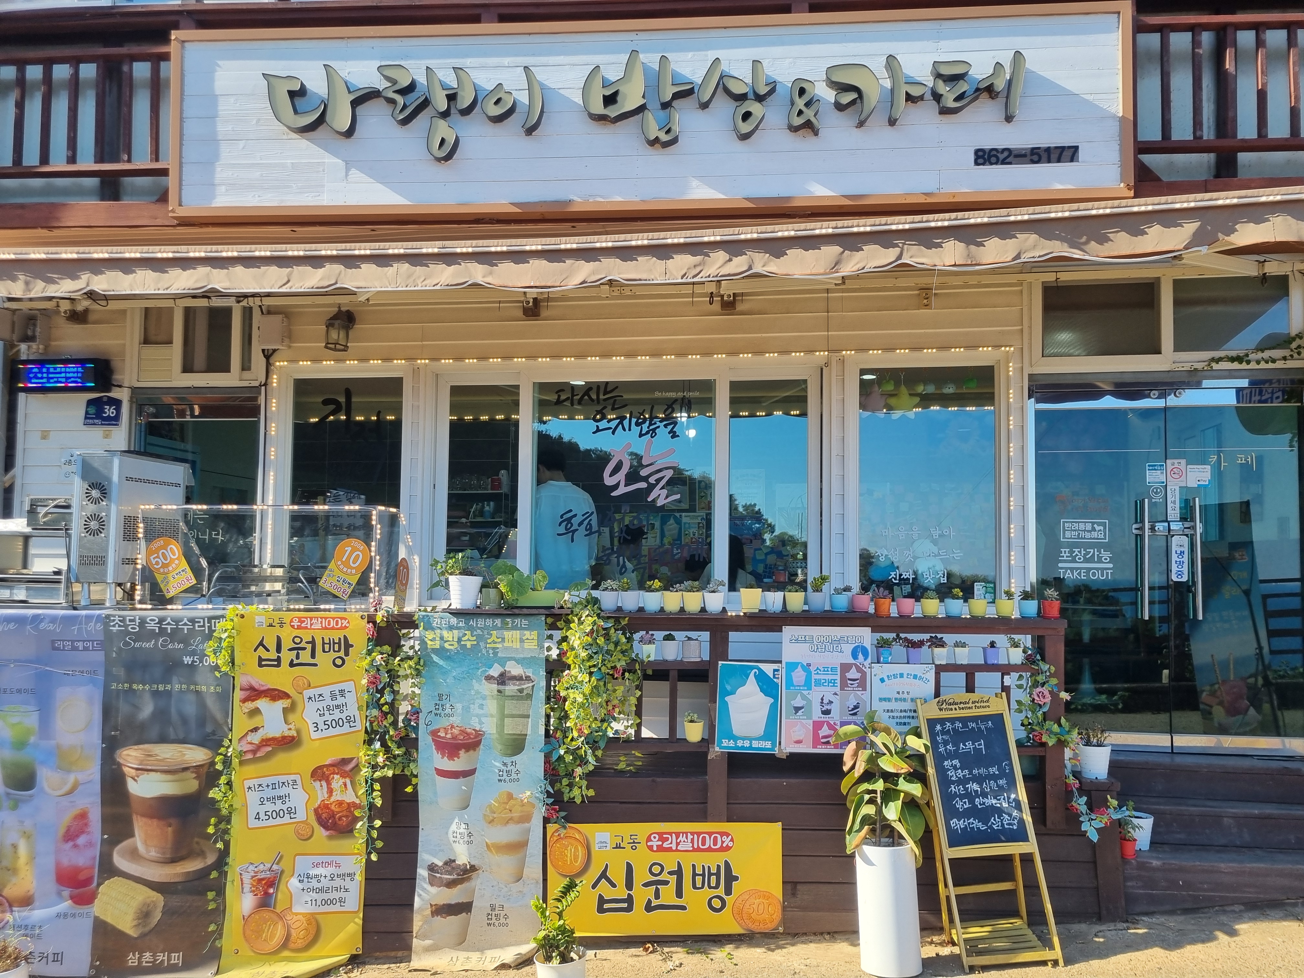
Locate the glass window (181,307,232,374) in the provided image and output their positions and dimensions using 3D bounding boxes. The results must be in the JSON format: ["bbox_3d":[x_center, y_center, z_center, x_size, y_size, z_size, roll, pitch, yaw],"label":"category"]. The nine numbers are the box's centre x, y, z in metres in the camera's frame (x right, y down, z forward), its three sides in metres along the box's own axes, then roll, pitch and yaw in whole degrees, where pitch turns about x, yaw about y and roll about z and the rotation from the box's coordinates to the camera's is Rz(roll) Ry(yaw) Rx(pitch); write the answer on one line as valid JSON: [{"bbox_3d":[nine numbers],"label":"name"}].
[{"bbox_3d":[-2.909,-0.971,6.400,0.335,0.430,0.050,0,-4,9],"label":"glass window"}]

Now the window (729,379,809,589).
[{"bbox_3d":[0.691,-0.021,5.798,0.472,1.266,0.050,0,-3,6],"label":"window"}]

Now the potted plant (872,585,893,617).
[{"bbox_3d":[1.100,0.537,4.680,0.096,0.152,0.096,1,-4,0],"label":"potted plant"}]

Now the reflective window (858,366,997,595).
[{"bbox_3d":[1.601,-0.030,5.702,0.774,1.370,0.050,0,-3,6],"label":"reflective window"}]

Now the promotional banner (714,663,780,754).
[{"bbox_3d":[0.458,1.034,4.630,0.297,0.420,0.020,2,-3,2],"label":"promotional banner"}]

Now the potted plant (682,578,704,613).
[{"bbox_3d":[0.198,0.519,4.750,0.112,0.163,0.110,1,-3,1],"label":"potted plant"}]

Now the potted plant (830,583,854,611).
[{"bbox_3d":[0.916,0.523,4.720,0.115,0.138,0.105,1,-3,1],"label":"potted plant"}]

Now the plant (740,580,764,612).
[{"bbox_3d":[0.473,0.514,4.666,0.106,0.151,0.100,0,-3,3],"label":"plant"}]

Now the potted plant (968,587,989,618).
[{"bbox_3d":[1.557,0.540,4.680,0.094,0.148,0.094,1,-4,0],"label":"potted plant"}]

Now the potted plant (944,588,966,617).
[{"bbox_3d":[1.446,0.543,4.680,0.100,0.145,0.097,1,-3,1],"label":"potted plant"}]

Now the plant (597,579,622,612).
[{"bbox_3d":[-0.207,0.519,4.750,0.120,0.163,0.115,1,-3,1],"label":"plant"}]

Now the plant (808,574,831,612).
[{"bbox_3d":[0.792,0.497,4.651,0.105,0.184,0.095,0,-3,3],"label":"plant"}]

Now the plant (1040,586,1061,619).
[{"bbox_3d":[1.905,0.542,4.680,0.092,0.152,0.092,1,-4,0],"label":"plant"}]

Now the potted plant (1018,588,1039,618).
[{"bbox_3d":[1.801,0.542,4.680,0.094,0.145,0.094,1,-4,0],"label":"potted plant"}]

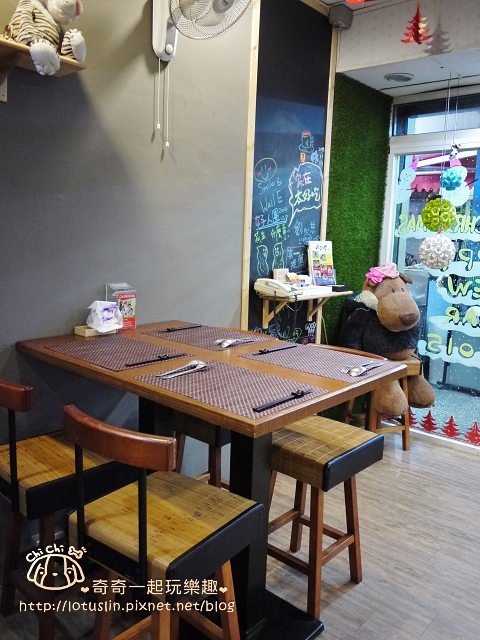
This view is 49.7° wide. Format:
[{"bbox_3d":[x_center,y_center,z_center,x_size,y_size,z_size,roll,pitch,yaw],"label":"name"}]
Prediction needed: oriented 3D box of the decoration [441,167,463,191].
[{"bbox_3d":[1.321,-0.884,3.240,0.133,0.133,0.133,2,9,0],"label":"decoration"}]

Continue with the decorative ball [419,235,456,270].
[{"bbox_3d":[1.243,-0.430,3.264,0.225,0.225,0.225,2,9,0],"label":"decorative ball"}]

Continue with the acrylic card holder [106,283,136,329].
[{"bbox_3d":[-0.498,-0.055,2.161,0.065,0.190,0.112,10,12,41],"label":"acrylic card holder"}]

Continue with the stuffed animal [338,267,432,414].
[{"bbox_3d":[0.961,0.100,3.304,0.520,0.900,0.530,-3,11,-30],"label":"stuffed animal"}]

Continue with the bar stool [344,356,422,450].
[{"bbox_3d":[0.893,0.540,3.418,0.363,0.600,0.373,-3,10,-26],"label":"bar stool"}]

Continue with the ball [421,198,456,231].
[{"bbox_3d":[1.257,-0.664,3.274,0.215,0.215,0.215,2,9,0],"label":"ball"}]

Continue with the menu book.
[{"bbox_3d":[0.484,-0.332,3.040,0.150,0.268,0.075,-2,10,-25],"label":"menu book"}]

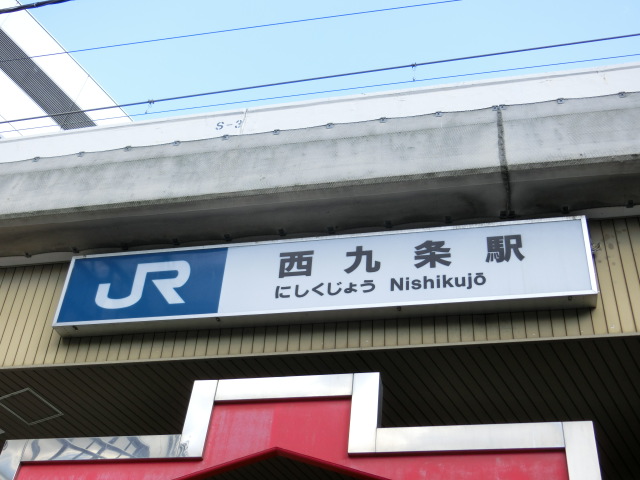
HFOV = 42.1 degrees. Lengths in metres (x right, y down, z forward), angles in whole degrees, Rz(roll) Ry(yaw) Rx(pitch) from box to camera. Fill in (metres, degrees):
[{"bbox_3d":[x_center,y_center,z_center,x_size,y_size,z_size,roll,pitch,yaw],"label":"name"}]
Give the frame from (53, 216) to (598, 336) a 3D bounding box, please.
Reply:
[{"bbox_3d":[-0.063,0.338,7.005,4.500,0.735,0.205,-5,-37,12],"label":"frame"}]

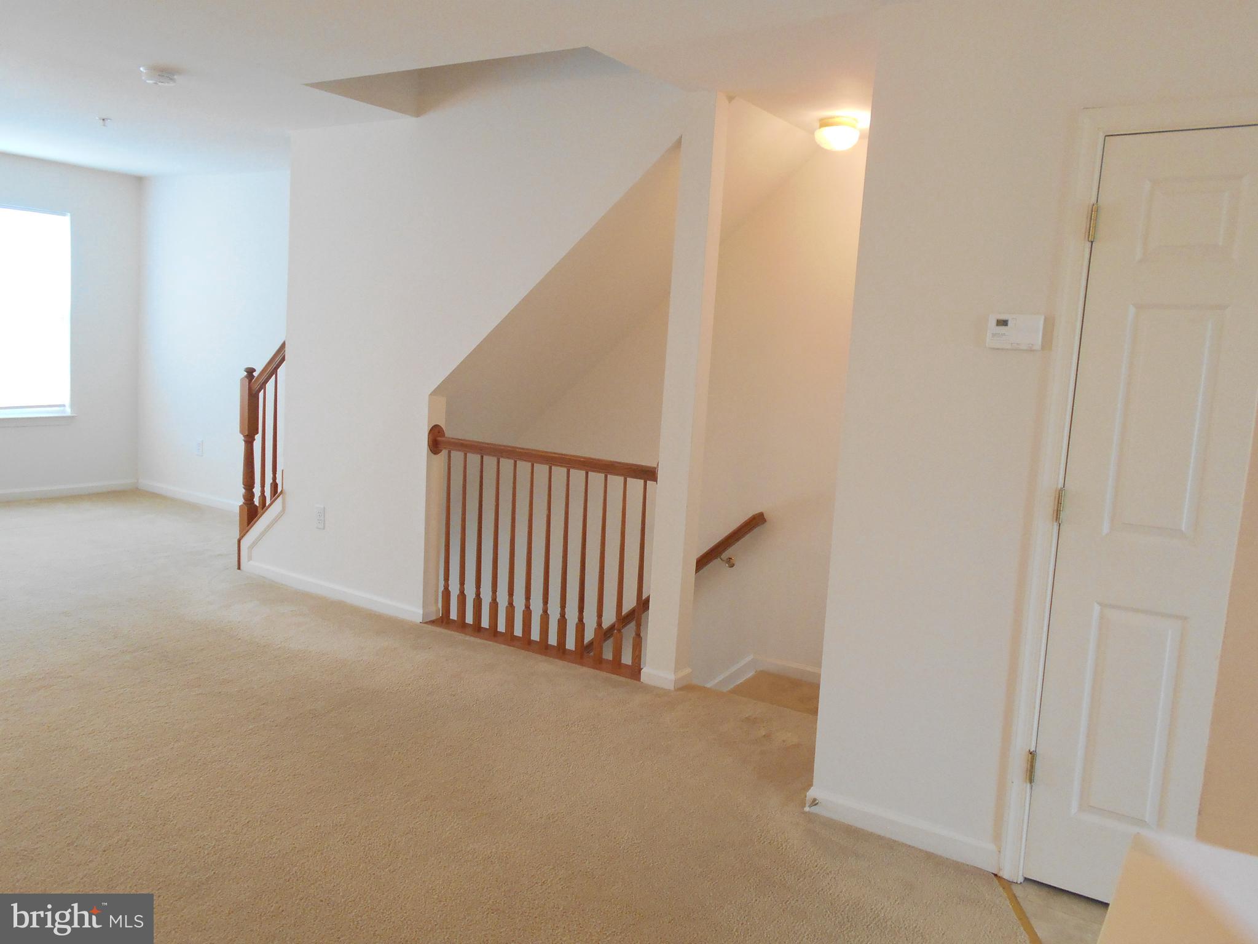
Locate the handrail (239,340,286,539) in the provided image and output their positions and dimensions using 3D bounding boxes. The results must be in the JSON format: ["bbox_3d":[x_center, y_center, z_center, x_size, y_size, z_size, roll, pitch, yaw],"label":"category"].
[{"bbox_3d":[-2.010,-0.164,5.279,0.430,1.150,0.110,8,9,31],"label":"handrail"}]

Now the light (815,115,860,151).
[{"bbox_3d":[0.876,-1.420,3.990,0.187,0.124,0.187,8,9,31],"label":"light"}]

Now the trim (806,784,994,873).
[{"bbox_3d":[0.816,1.082,2.861,0.580,0.082,0.020,8,9,31],"label":"trim"}]

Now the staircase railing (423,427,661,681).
[{"bbox_3d":[-0.419,0.334,4.351,1.280,0.970,0.130,8,9,31],"label":"staircase railing"}]

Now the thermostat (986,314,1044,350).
[{"bbox_3d":[1.040,-0.377,2.546,0.136,0.092,0.030,8,9,31],"label":"thermostat"}]

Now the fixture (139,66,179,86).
[{"bbox_3d":[-1.887,-1.586,3.794,0.135,0.048,0.135,8,9,31],"label":"fixture"}]

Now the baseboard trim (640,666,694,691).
[{"bbox_3d":[0.162,0.869,4.056,0.170,0.072,0.155,8,9,31],"label":"baseboard trim"}]

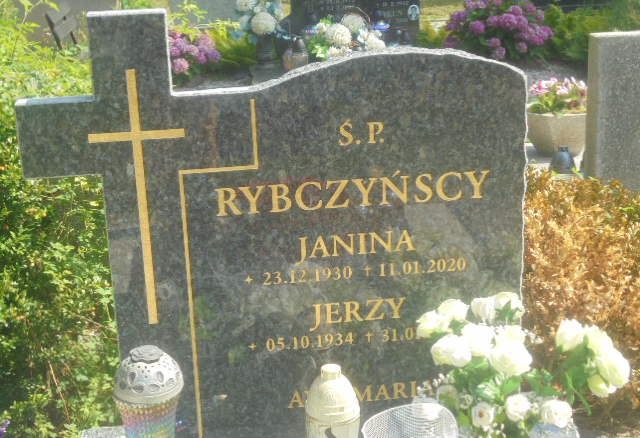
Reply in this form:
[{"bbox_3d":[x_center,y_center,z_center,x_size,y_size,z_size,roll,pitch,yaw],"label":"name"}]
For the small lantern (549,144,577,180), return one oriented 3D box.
[{"bbox_3d":[0.979,-0.228,4.169,0.108,0.130,0.108,-4,17,-5],"label":"small lantern"}]

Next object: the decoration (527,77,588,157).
[{"bbox_3d":[1.004,-0.426,4.393,0.280,0.300,0.280,-4,17,-5],"label":"decoration"}]

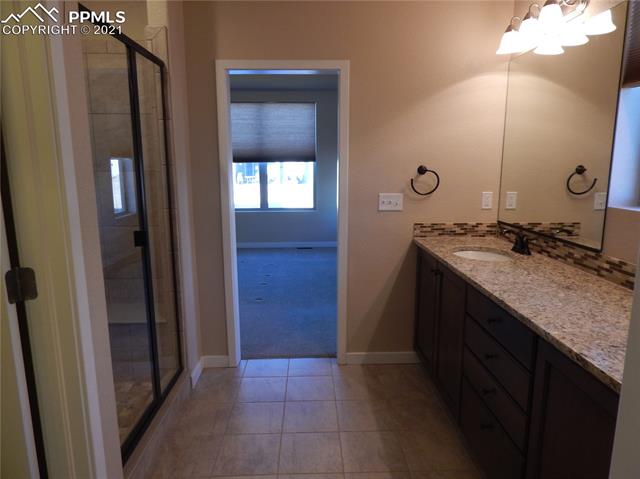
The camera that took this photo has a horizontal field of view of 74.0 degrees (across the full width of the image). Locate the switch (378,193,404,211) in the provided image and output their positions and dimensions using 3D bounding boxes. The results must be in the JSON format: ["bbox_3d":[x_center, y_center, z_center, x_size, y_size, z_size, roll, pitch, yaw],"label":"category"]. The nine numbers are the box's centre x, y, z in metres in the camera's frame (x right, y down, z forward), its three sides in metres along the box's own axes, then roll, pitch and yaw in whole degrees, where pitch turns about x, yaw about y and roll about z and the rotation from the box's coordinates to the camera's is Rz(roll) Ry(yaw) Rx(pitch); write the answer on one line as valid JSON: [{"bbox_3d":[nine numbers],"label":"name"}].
[{"bbox_3d":[0.482,-0.251,2.859,0.164,0.115,0.010,0,10,-2],"label":"switch"}]

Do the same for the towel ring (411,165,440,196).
[{"bbox_3d":[0.696,-0.391,2.812,0.186,0.191,0.065,0,10,-2],"label":"towel ring"}]

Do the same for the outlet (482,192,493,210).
[{"bbox_3d":[1.136,-0.263,2.876,0.067,0.111,0.009,0,10,-2],"label":"outlet"}]

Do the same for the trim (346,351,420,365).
[{"bbox_3d":[0.461,0.859,3.051,0.531,0.091,0.014,0,10,-2],"label":"trim"}]

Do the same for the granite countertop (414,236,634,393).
[{"bbox_3d":[0.967,0.197,1.839,0.587,0.030,2.200,0,10,-2],"label":"granite countertop"}]

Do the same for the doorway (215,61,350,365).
[{"bbox_3d":[-0.231,-0.123,2.920,0.846,2.070,0.140,0,10,-2],"label":"doorway"}]

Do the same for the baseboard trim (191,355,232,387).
[{"bbox_3d":[-0.742,0.895,2.889,0.192,0.083,0.280,0,10,-2],"label":"baseboard trim"}]

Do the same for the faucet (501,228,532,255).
[{"bbox_3d":[1.121,0.007,2.445,0.150,0.135,0.150,0,10,-2],"label":"faucet"}]

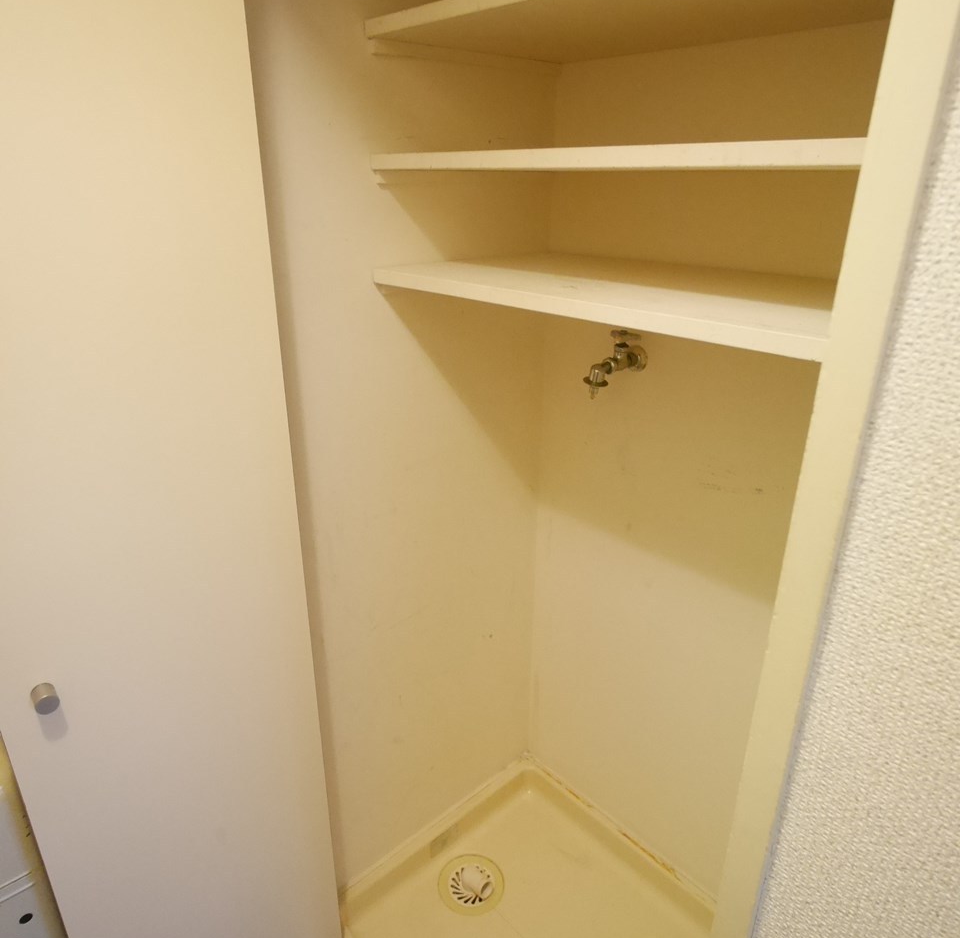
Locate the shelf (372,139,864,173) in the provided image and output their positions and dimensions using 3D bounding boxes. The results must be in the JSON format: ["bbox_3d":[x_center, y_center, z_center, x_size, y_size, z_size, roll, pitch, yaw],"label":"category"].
[{"bbox_3d":[0.257,-0.403,0.869,0.410,0.022,0.781,-21,31,-39],"label":"shelf"}]

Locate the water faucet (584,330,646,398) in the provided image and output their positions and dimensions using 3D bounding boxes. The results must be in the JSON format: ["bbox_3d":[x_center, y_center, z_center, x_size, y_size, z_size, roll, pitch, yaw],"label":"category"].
[{"bbox_3d":[0.236,-0.188,1.185,0.149,0.107,0.065,-21,31,-39],"label":"water faucet"}]

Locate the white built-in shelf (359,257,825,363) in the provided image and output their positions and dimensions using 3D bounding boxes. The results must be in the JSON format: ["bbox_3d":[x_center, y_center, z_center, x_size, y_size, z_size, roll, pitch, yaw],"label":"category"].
[{"bbox_3d":[0.252,-0.251,0.930,0.412,0.021,0.781,-21,31,-39],"label":"white built-in shelf"}]

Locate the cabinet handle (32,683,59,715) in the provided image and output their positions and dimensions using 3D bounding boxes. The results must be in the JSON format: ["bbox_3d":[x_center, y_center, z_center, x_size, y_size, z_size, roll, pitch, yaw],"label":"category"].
[{"bbox_3d":[-0.531,0.283,0.815,0.025,0.025,0.022,-18,30,-35],"label":"cabinet handle"}]

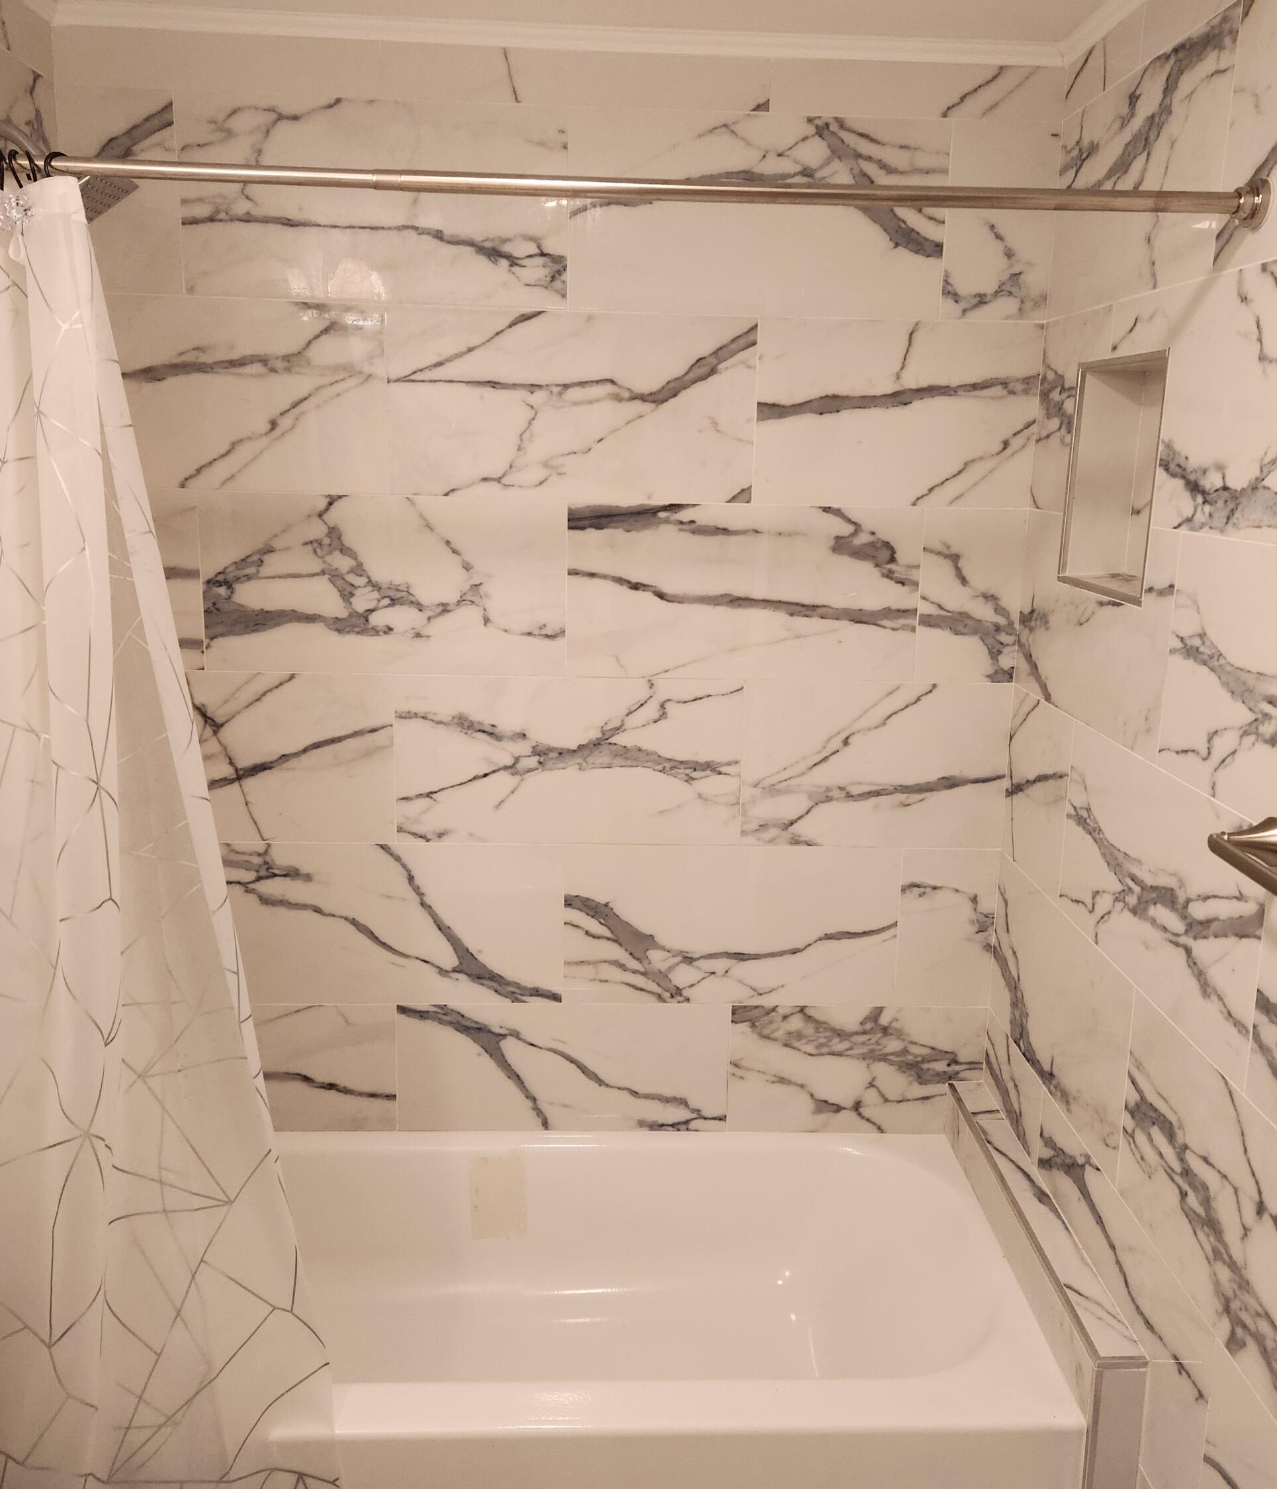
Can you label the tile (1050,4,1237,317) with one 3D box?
[{"bbox_3d":[0.694,-0.780,1.856,0.012,0.302,0.604,1,13,-2],"label":"tile"}]

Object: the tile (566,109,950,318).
[{"bbox_3d":[0.198,-0.854,2.133,0.611,0.302,0.012,1,13,-3],"label":"tile"}]

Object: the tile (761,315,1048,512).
[{"bbox_3d":[0.432,-0.555,2.212,0.480,0.302,0.012,1,13,-3],"label":"tile"}]

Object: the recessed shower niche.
[{"bbox_3d":[0.720,-0.383,1.889,0.097,0.333,0.333,1,13,-2],"label":"recessed shower niche"}]

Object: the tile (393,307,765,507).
[{"bbox_3d":[-0.114,-0.560,2.184,0.611,0.302,0.012,1,13,-3],"label":"tile"}]

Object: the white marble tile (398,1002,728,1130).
[{"bbox_3d":[-0.140,0.601,2.448,0.611,0.252,0.012,1,13,-3],"label":"white marble tile"}]

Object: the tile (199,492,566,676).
[{"bbox_3d":[-0.426,-0.267,2.219,0.604,0.299,0.010,1,13,-2],"label":"tile"}]

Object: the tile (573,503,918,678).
[{"bbox_3d":[0.185,-0.261,2.267,0.611,0.302,0.012,1,13,-3],"label":"tile"}]

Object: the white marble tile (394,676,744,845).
[{"bbox_3d":[-0.121,0.032,2.329,0.611,0.302,0.012,1,13,-3],"label":"white marble tile"}]

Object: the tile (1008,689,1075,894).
[{"bbox_3d":[0.672,0.076,2.209,0.012,0.302,0.309,1,13,-2],"label":"tile"}]

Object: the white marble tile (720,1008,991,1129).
[{"bbox_3d":[0.409,0.609,2.485,0.477,0.254,0.012,1,13,-3],"label":"white marble tile"}]

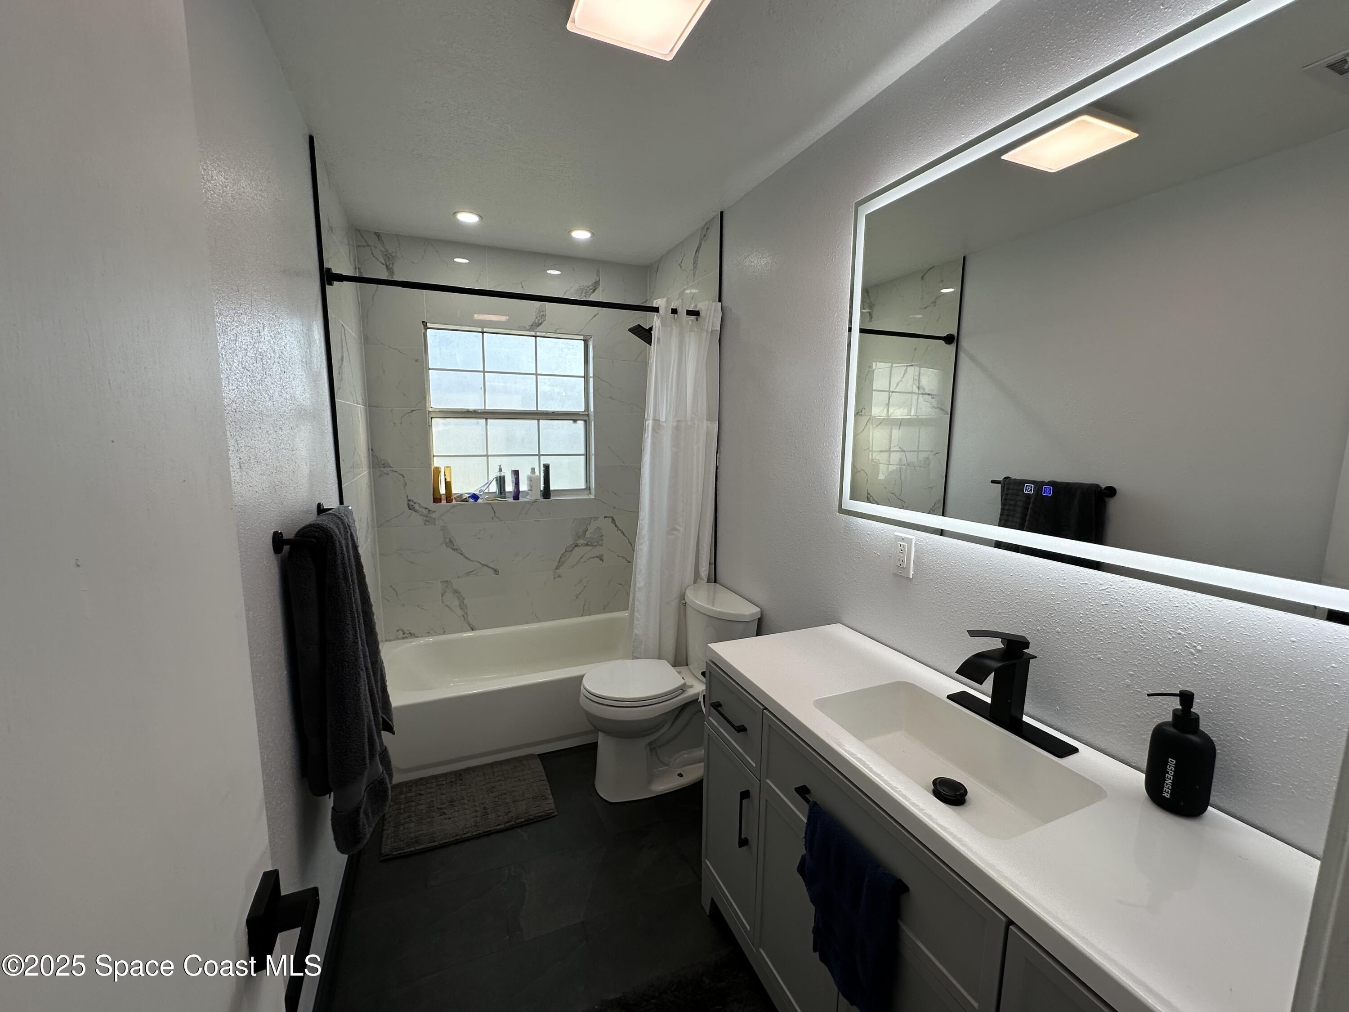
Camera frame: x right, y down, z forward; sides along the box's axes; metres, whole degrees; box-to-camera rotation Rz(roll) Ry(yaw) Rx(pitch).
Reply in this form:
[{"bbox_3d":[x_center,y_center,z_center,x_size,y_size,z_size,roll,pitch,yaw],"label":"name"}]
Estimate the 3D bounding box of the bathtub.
[{"bbox_3d":[-0.730,0.927,2.898,1.501,0.358,0.770,-3,9,-23],"label":"bathtub"}]

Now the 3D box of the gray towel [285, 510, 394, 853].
[{"bbox_3d":[-0.838,0.410,1.416,0.149,0.785,0.457,-3,9,-23],"label":"gray towel"}]

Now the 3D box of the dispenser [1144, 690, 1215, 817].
[{"bbox_3d":[0.839,0.408,0.913,0.112,0.204,0.087,-1,8,-10],"label":"dispenser"}]

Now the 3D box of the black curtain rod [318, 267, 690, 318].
[{"bbox_3d":[-0.485,-0.801,2.119,1.481,0.060,0.060,-3,9,-23],"label":"black curtain rod"}]

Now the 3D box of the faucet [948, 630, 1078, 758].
[{"bbox_3d":[0.685,0.364,1.159,0.184,0.221,0.260,-3,9,-23],"label":"faucet"}]

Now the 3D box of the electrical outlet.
[{"bbox_3d":[0.634,0.140,1.515,0.008,0.117,0.070,-3,9,-23],"label":"electrical outlet"}]

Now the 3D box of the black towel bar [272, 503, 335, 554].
[{"bbox_3d":[-0.878,0.046,1.351,0.080,0.050,0.507,-3,9,-23],"label":"black towel bar"}]

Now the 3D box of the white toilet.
[{"bbox_3d":[-0.061,0.793,2.347,0.686,0.785,0.417,-3,9,-23],"label":"white toilet"}]

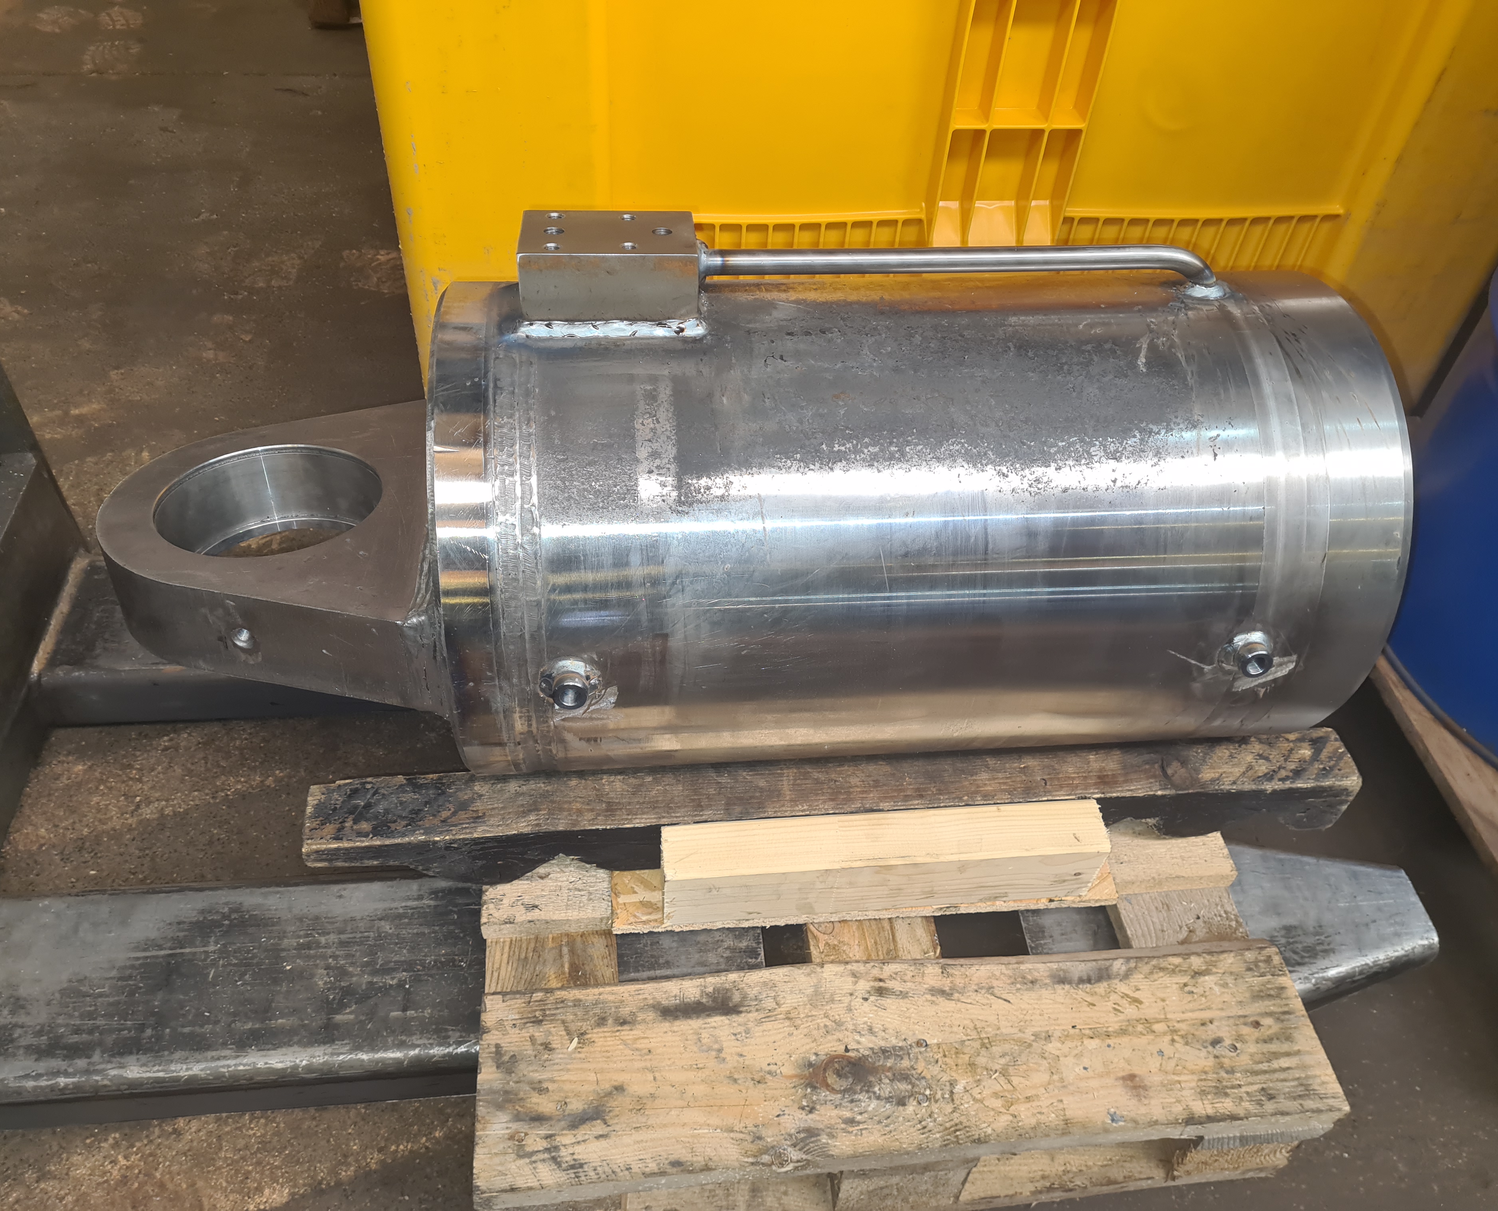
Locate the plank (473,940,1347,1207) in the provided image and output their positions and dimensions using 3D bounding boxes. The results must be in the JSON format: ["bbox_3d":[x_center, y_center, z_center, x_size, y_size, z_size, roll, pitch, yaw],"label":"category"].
[{"bbox_3d":[0.117,0.323,0.860,0.602,0.023,0.130,-1,49,-7],"label":"plank"}]

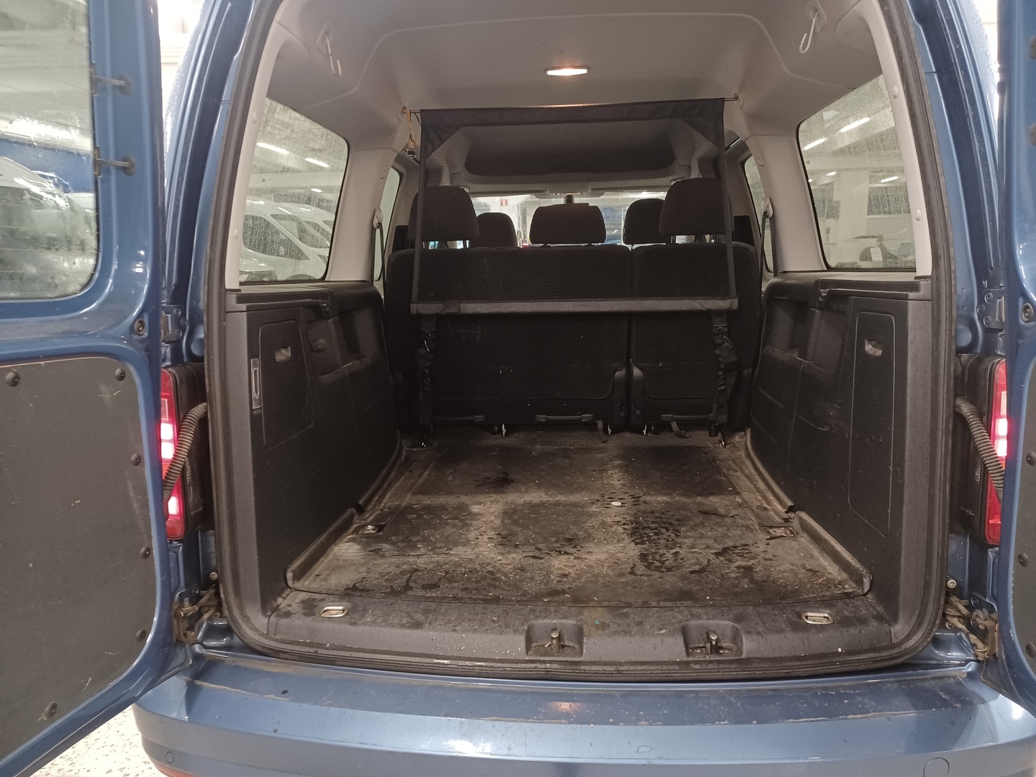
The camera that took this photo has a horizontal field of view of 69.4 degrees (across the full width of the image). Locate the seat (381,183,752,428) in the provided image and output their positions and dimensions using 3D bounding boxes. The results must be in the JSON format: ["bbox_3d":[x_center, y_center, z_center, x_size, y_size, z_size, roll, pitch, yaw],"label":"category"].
[{"bbox_3d":[0.195,-0.273,2.667,1.150,0.830,0.740,0,10,4],"label":"seat"}]

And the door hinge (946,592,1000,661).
[{"bbox_3d":[0.751,0.395,1.239,0.078,0.098,0.065,0,10,4],"label":"door hinge"}]

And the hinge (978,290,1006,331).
[{"bbox_3d":[0.737,-0.121,1.161,0.047,0.062,0.040,0,10,4],"label":"hinge"}]

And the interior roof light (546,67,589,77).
[{"bbox_3d":[0.140,-0.900,2.128,0.120,0.025,0.055,0,10,4],"label":"interior roof light"}]

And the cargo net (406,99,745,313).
[{"bbox_3d":[0.160,-0.541,2.254,0.985,0.610,0.050,0,10,4],"label":"cargo net"}]

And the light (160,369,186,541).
[{"bbox_3d":[-0.646,0.115,1.339,0.155,0.305,0.140,0,10,4],"label":"light"}]

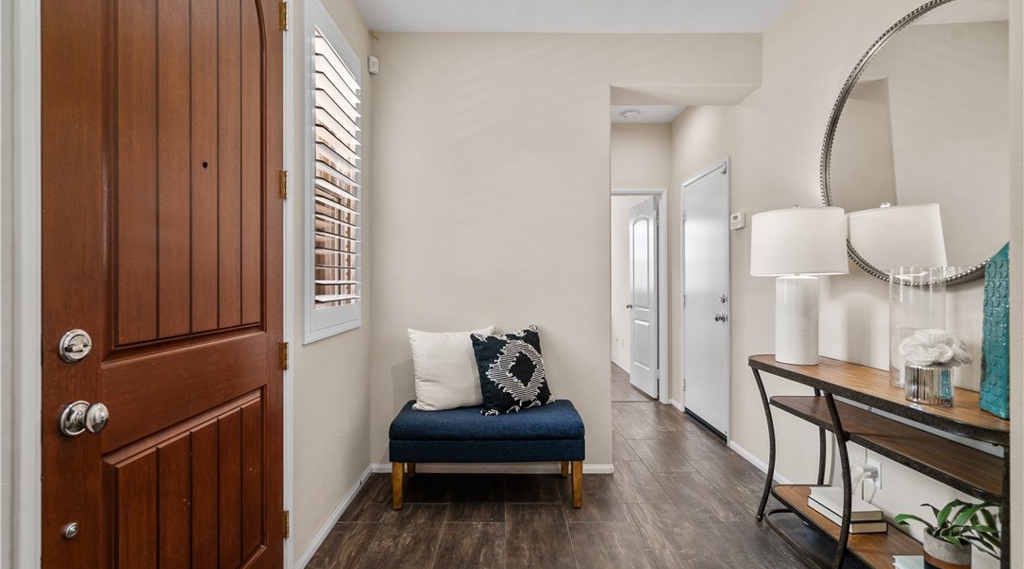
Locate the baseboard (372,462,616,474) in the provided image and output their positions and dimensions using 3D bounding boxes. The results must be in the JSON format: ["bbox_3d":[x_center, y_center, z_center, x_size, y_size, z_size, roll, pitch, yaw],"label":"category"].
[{"bbox_3d":[-0.120,1.144,2.813,1.500,0.064,0.016,0,0,0],"label":"baseboard"}]

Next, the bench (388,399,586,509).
[{"bbox_3d":[-0.127,0.940,2.585,1.020,0.470,0.430,0,0,0],"label":"bench"}]

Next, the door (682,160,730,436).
[{"bbox_3d":[1.590,0.140,3.745,0.050,2.040,0.820,0,0,0],"label":"door"}]

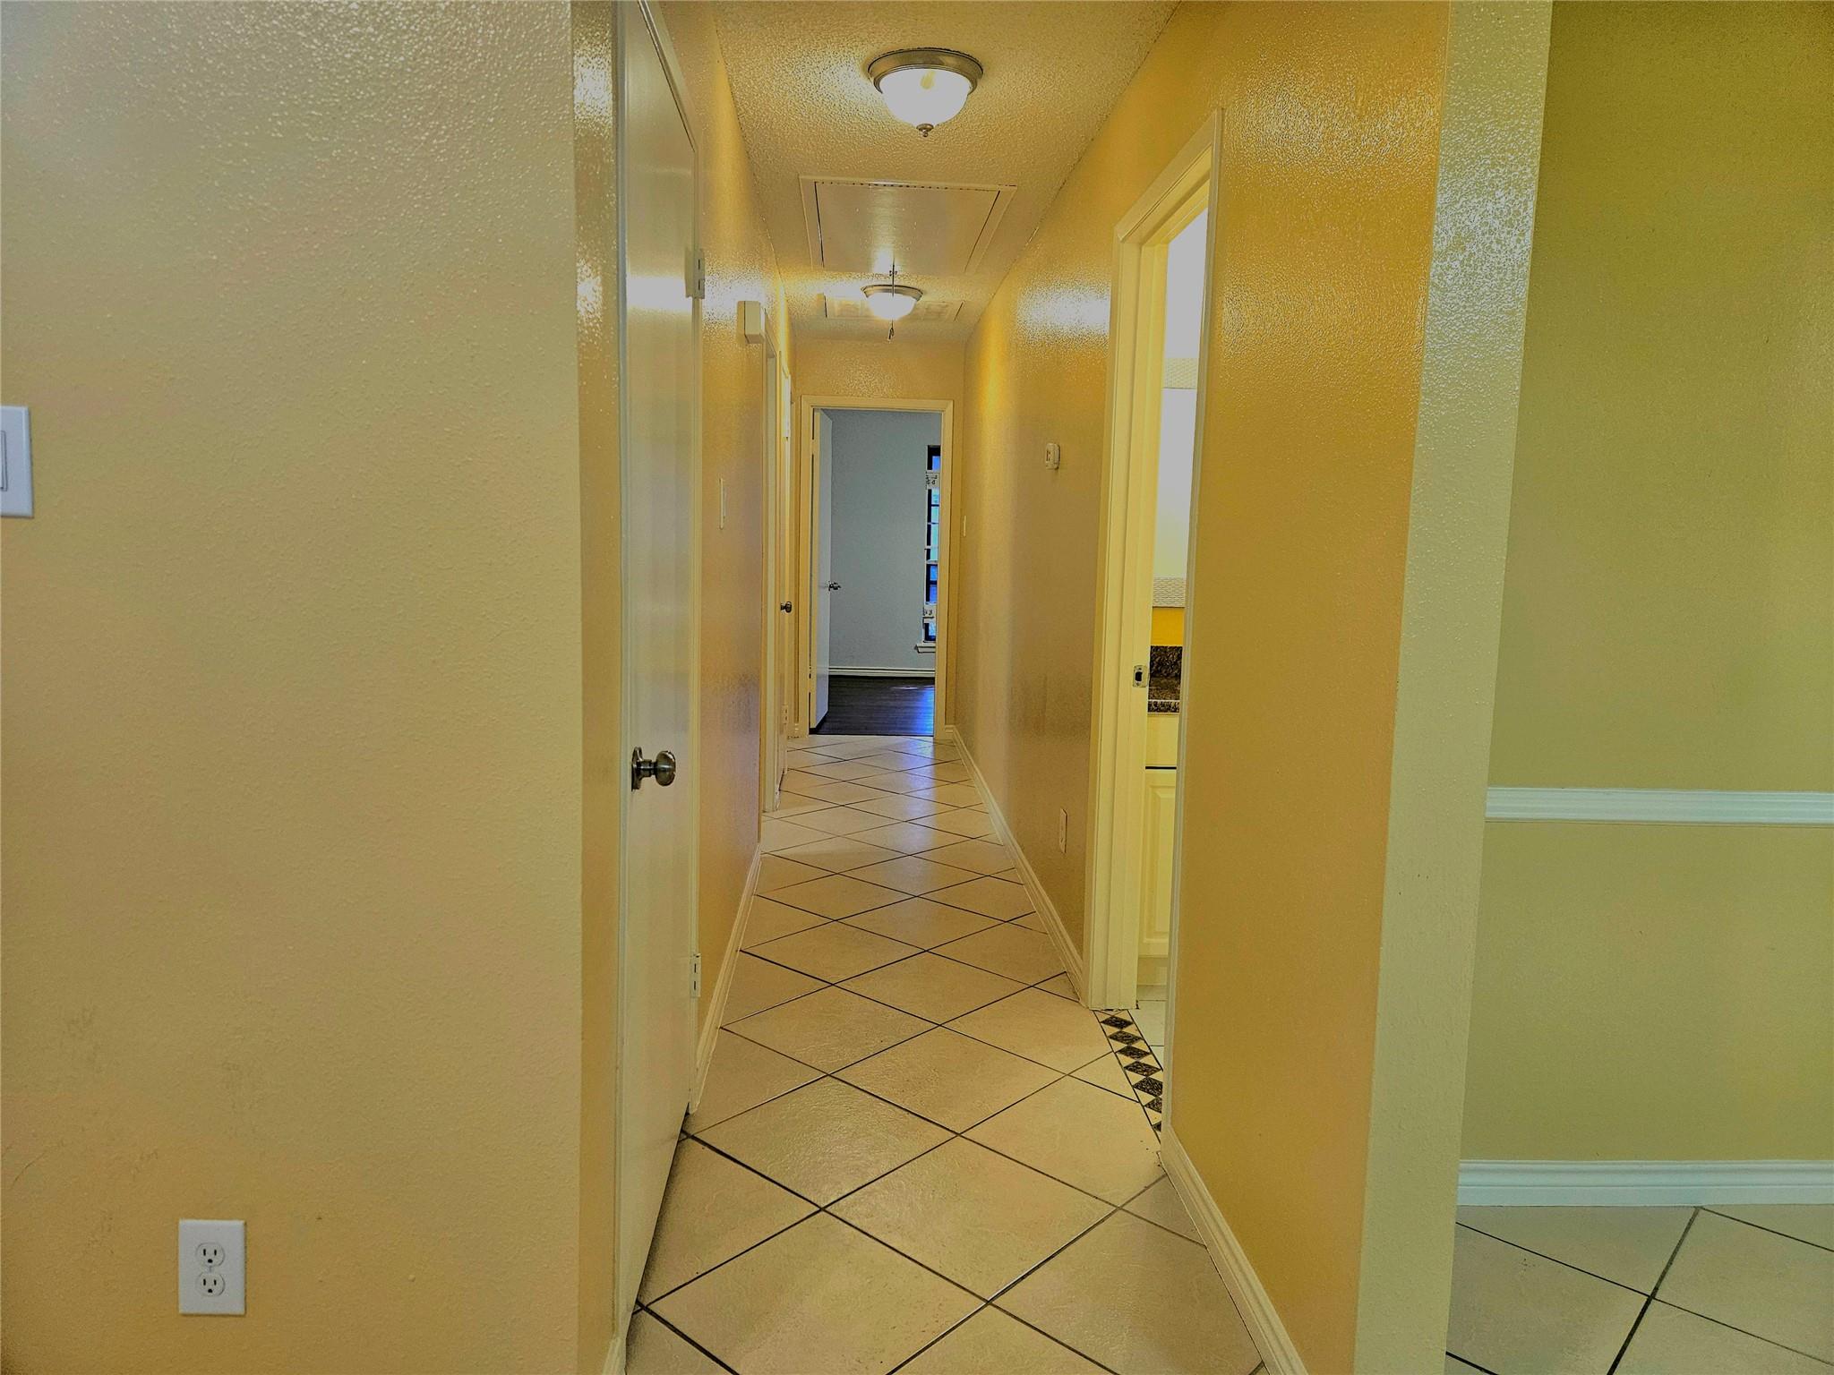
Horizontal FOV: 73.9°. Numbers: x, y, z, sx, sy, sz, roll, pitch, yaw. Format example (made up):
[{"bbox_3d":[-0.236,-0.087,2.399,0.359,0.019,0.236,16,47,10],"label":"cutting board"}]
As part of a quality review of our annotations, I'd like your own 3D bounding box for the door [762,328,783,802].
[{"bbox_3d":[-0.652,-0.399,5.196,0.045,2.030,0.740,1,7,-3],"label":"door"}]

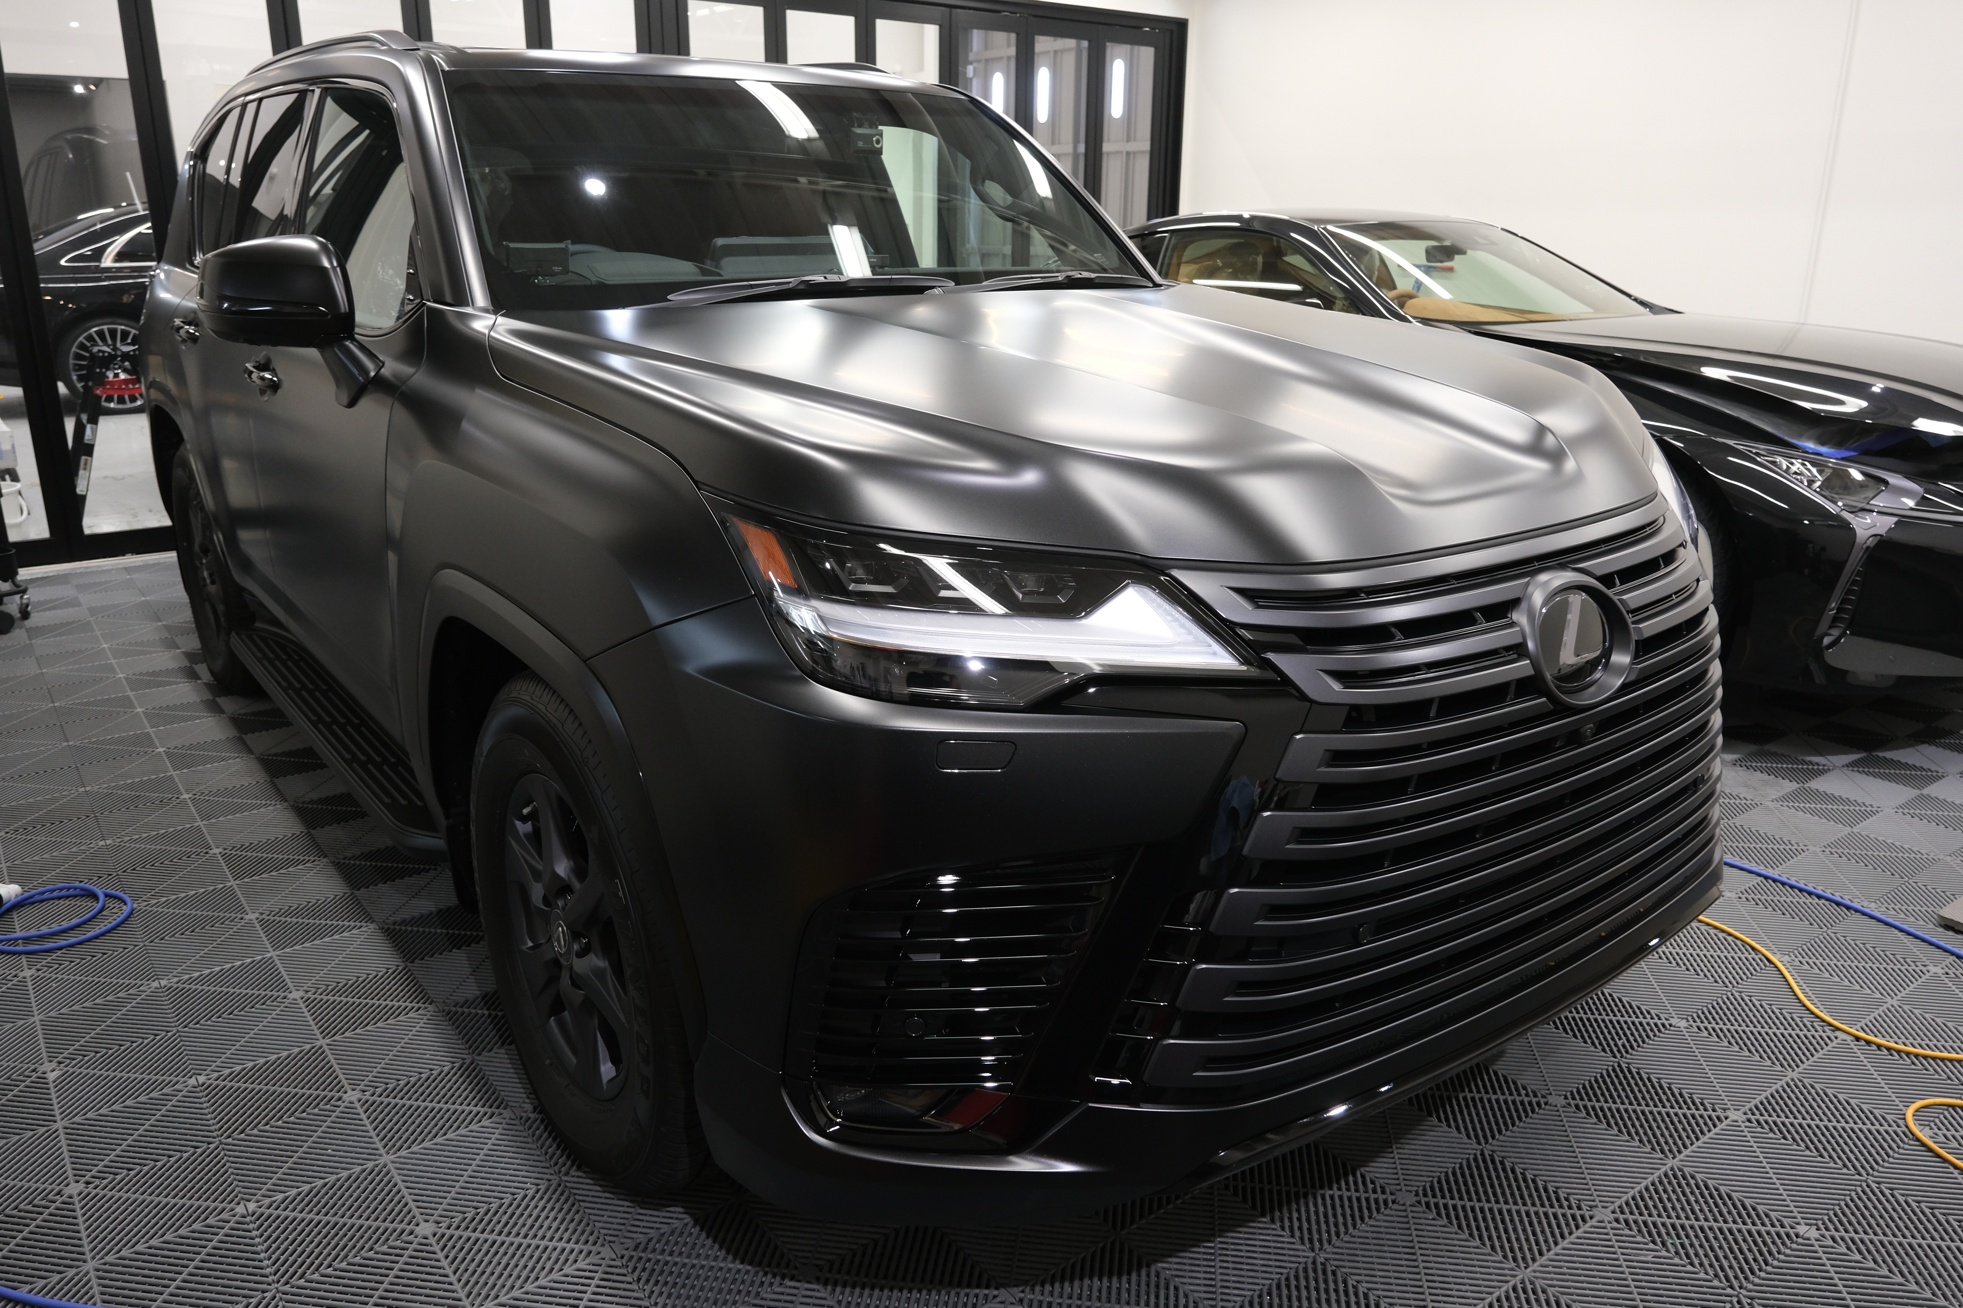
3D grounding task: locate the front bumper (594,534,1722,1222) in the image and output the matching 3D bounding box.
[{"bbox_3d":[0.532,0.181,2.062,1.940,0.760,0.670,-12,21,-35],"label":"front bumper"}]

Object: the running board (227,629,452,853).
[{"bbox_3d":[-1.424,0.164,3.229,0.220,0.100,1.660,-12,21,-35],"label":"running board"}]

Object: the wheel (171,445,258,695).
[{"bbox_3d":[-2.235,-0.282,4.313,0.270,0.790,0.790,-12,21,-35],"label":"wheel"}]

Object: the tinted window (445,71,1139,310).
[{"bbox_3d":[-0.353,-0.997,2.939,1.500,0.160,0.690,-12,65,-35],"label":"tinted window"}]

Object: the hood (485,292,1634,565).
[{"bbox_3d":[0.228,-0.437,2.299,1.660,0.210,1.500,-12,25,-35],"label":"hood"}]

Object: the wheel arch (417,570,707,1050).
[{"bbox_3d":[-0.588,0.147,1.983,0.150,0.600,1.050,-12,21,-35],"label":"wheel arch"}]

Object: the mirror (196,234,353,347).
[{"bbox_3d":[-1.206,-0.617,2.413,0.220,0.185,0.150,-12,21,-35],"label":"mirror"}]

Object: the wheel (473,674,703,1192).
[{"bbox_3d":[-0.524,0.393,2.136,0.270,0.790,0.790,-12,21,-35],"label":"wheel"}]

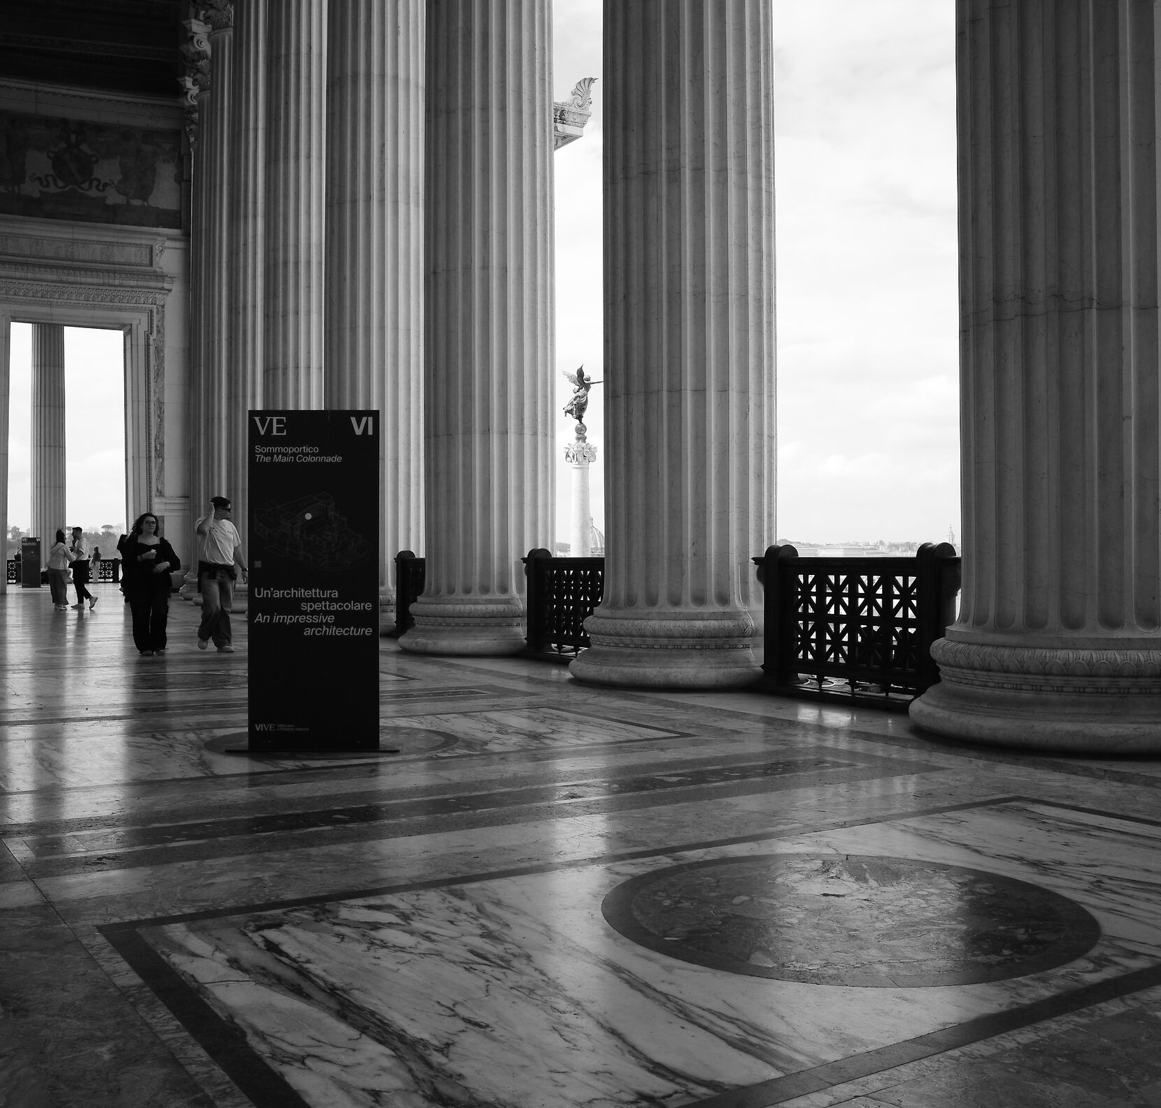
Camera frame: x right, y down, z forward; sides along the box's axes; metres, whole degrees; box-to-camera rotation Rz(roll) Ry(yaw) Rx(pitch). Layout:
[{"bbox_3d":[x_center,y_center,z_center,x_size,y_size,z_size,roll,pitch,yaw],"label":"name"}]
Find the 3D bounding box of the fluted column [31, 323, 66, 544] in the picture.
[{"bbox_3d":[-25.026,-6.178,61.026,2.000,15.100,2.000,0,0,-18],"label":"fluted column"}]

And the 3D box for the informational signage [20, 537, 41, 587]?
[{"bbox_3d":[-21.133,0.347,50.003,0.780,1.950,0.150,0,0,-5],"label":"informational signage"}]

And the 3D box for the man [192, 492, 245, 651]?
[{"bbox_3d":[-4.210,0.245,15.150,0.600,1.820,0.480,0,0,-30],"label":"man"}]

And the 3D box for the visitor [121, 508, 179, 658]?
[{"bbox_3d":[-4.873,0.332,14.753,0.620,1.630,0.420,0,0,-17],"label":"visitor"}]

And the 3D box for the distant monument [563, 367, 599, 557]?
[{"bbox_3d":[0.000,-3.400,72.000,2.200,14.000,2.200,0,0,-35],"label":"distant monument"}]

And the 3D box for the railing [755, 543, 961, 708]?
[{"bbox_3d":[2.068,0.516,9.832,0.200,1.180,2.400,0,0,-31],"label":"railing"}]

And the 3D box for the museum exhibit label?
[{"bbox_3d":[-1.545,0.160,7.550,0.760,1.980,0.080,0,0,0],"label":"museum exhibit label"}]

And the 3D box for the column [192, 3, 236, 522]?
[{"bbox_3d":[-7.926,-6.339,30.526,2.000,15.100,2.000,0,0,-21],"label":"column"}]

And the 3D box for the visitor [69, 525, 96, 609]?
[{"bbox_3d":[-10.953,0.319,28.603,0.560,1.790,0.500,0,0,-22],"label":"visitor"}]

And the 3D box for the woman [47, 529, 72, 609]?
[{"bbox_3d":[-10.730,0.340,26.700,0.500,1.650,0.420,0,0,37],"label":"woman"}]

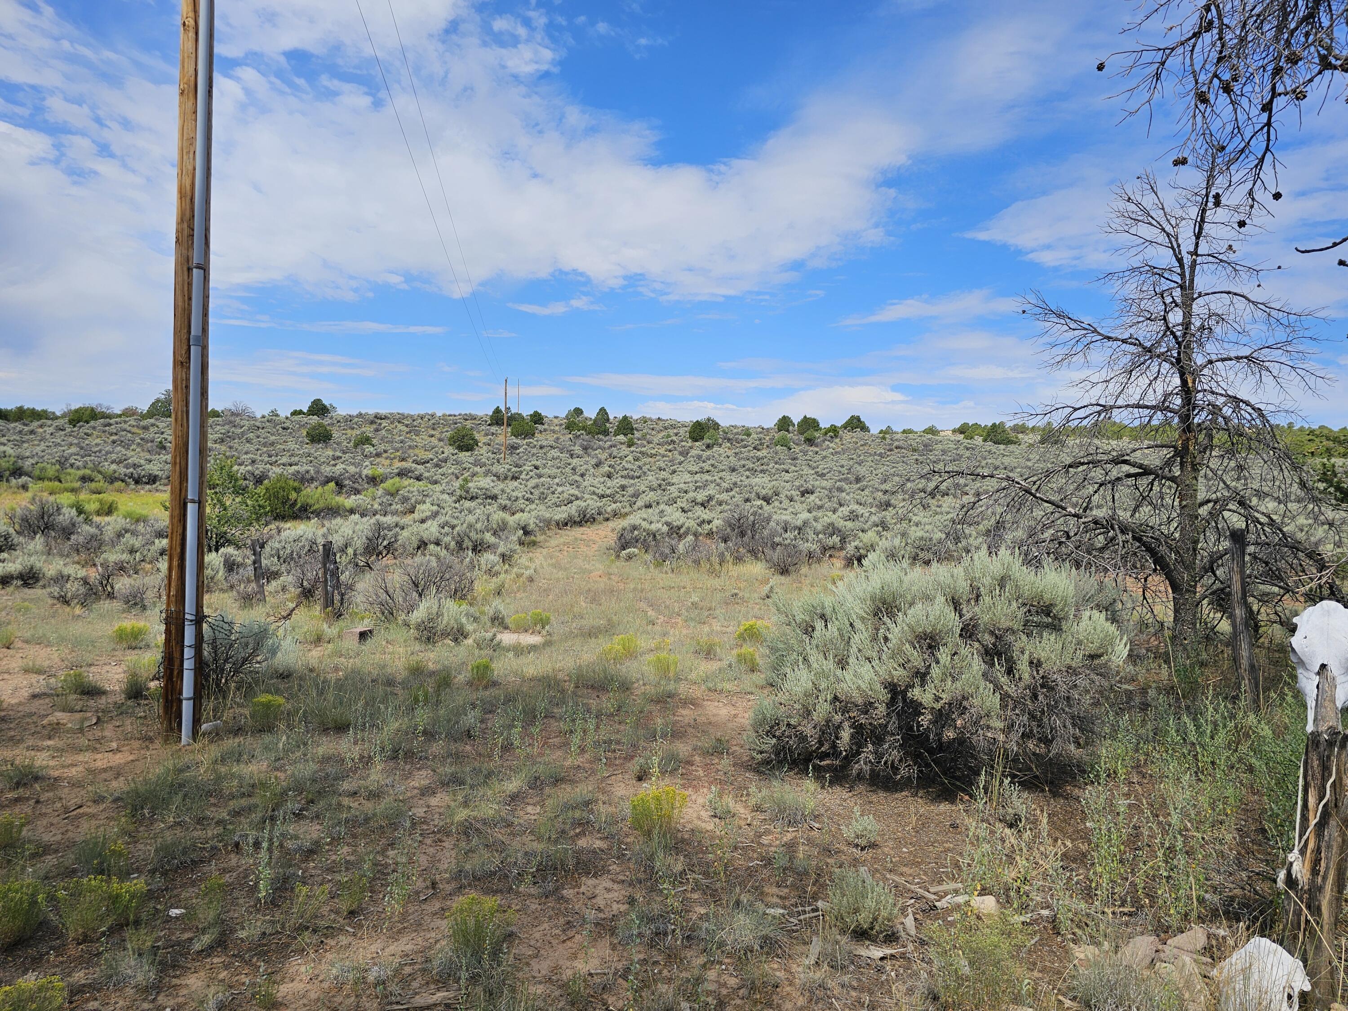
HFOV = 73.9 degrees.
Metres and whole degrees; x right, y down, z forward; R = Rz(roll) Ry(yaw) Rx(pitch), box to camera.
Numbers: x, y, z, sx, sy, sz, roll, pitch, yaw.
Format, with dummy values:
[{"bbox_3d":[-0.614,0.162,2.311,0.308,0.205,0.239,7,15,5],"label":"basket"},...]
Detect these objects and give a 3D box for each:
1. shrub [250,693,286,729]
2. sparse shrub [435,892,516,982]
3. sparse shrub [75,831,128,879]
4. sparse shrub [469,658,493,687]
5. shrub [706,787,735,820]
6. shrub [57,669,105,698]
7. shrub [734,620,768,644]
[{"bbox_3d":[-2.727,1.376,6.021,0.219,0.225,0.197,1,1,-24],"label":"shrub"},{"bbox_3d":[-0.667,1.443,3.049,0.270,0.246,0.243,1,1,-12],"label":"sparse shrub"},{"bbox_3d":[-2.411,1.467,3.770,0.220,0.190,0.200,1,1,0],"label":"sparse shrub"},{"bbox_3d":[-1.675,1.450,7.783,0.210,0.230,0.200,1,1,0],"label":"sparse shrub"},{"bbox_3d":[0.232,1.495,4.484,0.140,0.160,0.130,1,1,0],"label":"shrub"},{"bbox_3d":[-4.564,1.348,6.891,0.311,0.193,0.280,1,1,-33],"label":"shrub"},{"bbox_3d":[0.908,1.463,10.366,0.370,0.270,0.330,1,1,0],"label":"shrub"}]

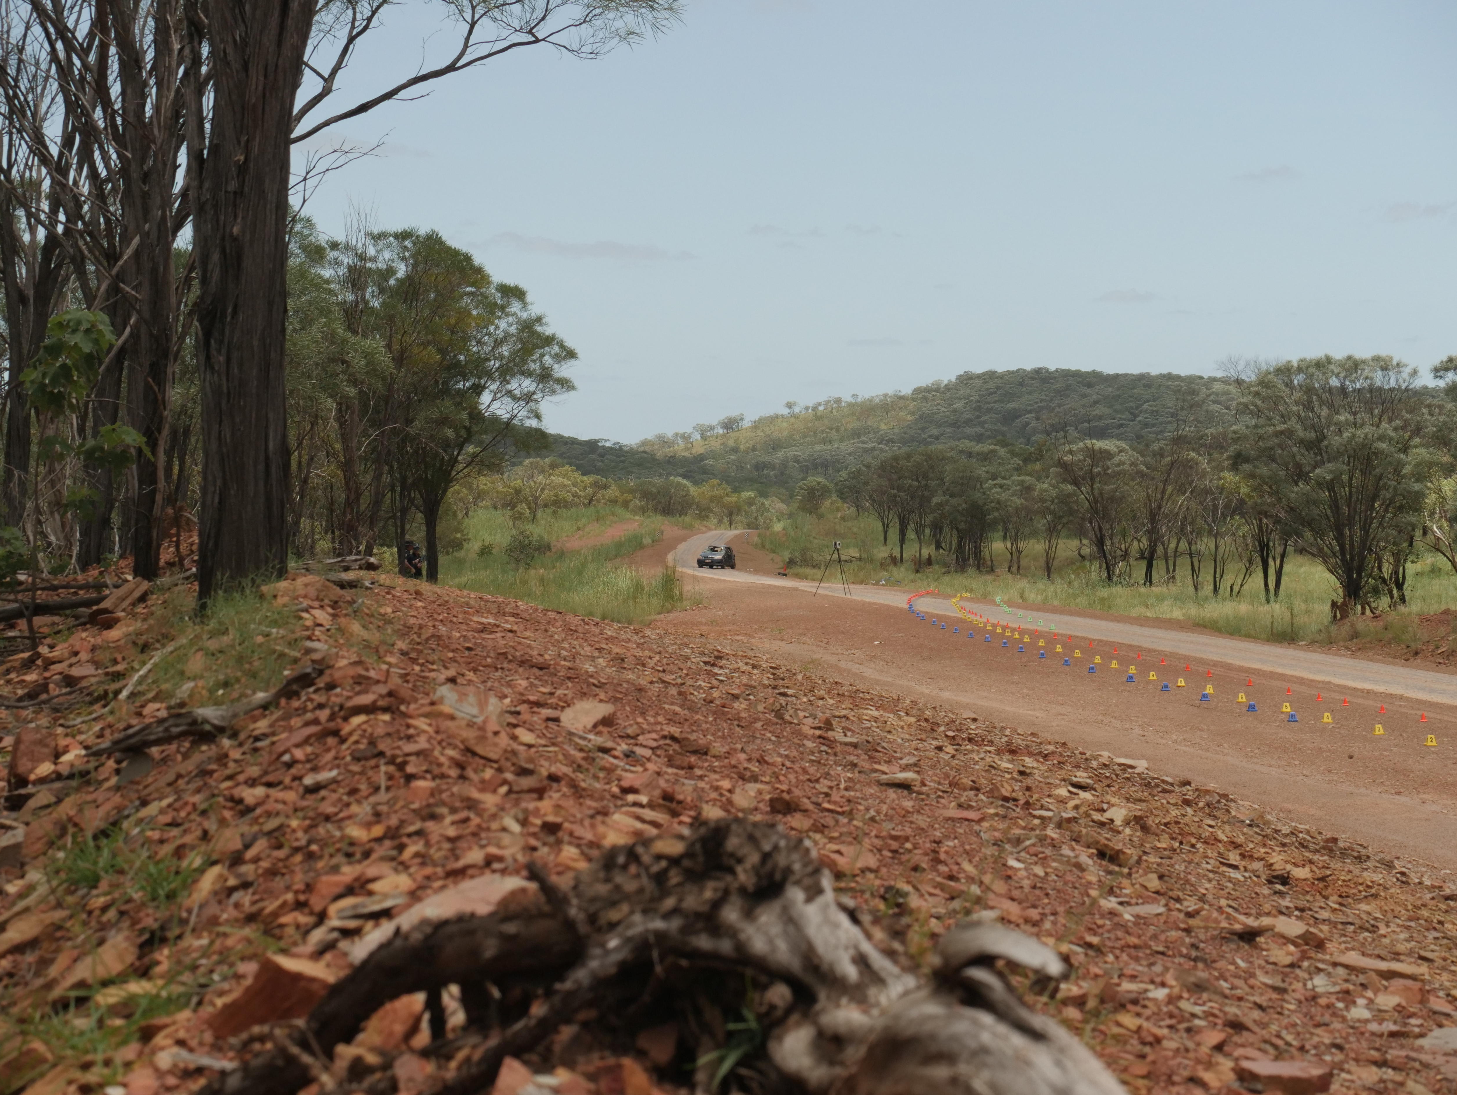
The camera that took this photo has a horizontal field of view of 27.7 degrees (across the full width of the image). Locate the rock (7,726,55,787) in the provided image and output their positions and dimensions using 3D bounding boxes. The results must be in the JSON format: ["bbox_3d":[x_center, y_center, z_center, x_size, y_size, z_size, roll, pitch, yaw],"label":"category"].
[{"bbox_3d":[-1.583,0.474,6.700,0.108,0.138,0.105,0,1,0],"label":"rock"}]

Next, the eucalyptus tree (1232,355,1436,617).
[{"bbox_3d":[16.191,-1.648,79.000,5.400,7.000,5.200,0,1,0],"label":"eucalyptus tree"}]

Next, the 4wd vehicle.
[{"bbox_3d":[-0.821,0.640,195.000,1.780,1.620,4.500,0,1,14],"label":"4wd vehicle"}]

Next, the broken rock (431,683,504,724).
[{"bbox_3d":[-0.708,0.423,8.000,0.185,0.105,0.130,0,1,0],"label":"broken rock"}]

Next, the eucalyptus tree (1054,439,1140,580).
[{"bbox_3d":[14.691,-1.469,117.000,3.500,5.800,3.400,0,1,0],"label":"eucalyptus tree"}]

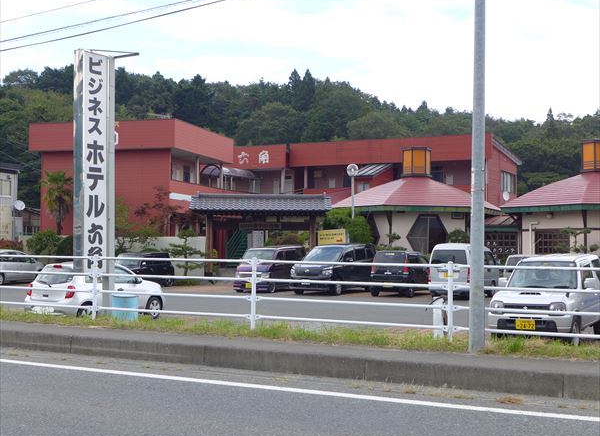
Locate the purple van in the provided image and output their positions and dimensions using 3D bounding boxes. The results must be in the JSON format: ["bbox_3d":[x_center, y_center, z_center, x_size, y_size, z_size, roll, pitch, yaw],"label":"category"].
[{"bbox_3d":[-1.070,1.894,32.283,1.475,1.670,3.395,0,-1,27],"label":"purple van"}]

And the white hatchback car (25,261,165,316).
[{"bbox_3d":[-4.991,1.847,21.779,1.680,1.510,3.780,0,-1,28],"label":"white hatchback car"}]

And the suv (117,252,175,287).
[{"bbox_3d":[-6.995,2.237,36.993,1.680,1.530,3.900,0,-1,24],"label":"suv"}]

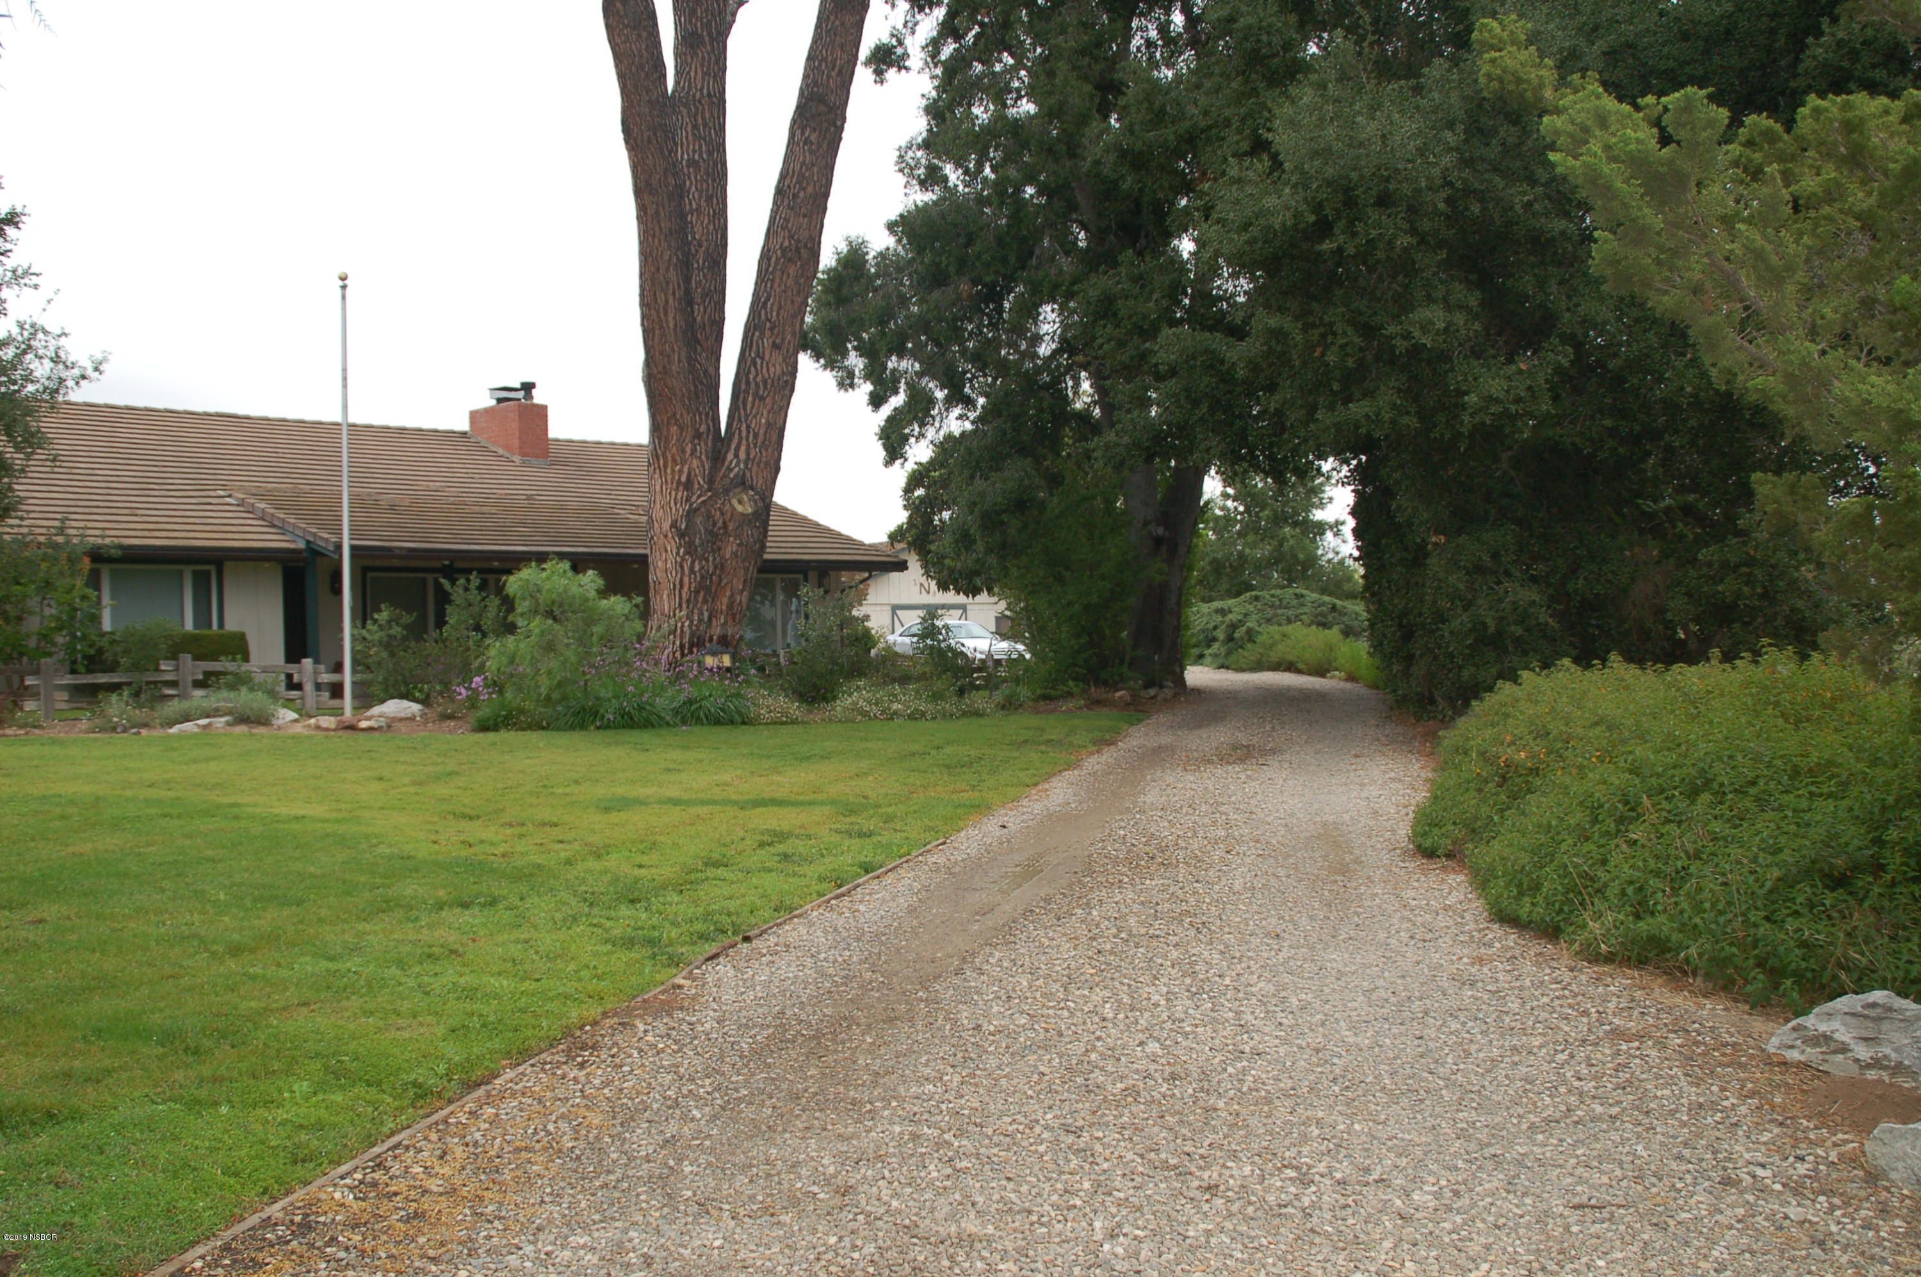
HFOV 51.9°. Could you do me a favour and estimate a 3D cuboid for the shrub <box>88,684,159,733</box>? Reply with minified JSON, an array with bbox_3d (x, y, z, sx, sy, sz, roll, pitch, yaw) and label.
[{"bbox_3d":[-10.425,0.813,24.600,0.850,0.560,0.750,0,1,-3],"label":"shrub"}]

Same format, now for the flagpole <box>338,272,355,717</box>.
[{"bbox_3d":[-8.274,-1.969,26.600,0.120,6.020,0.120,0,1,0],"label":"flagpole"}]

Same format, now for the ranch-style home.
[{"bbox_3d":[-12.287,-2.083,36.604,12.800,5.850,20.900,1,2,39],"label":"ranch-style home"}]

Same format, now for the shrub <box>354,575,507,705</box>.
[{"bbox_3d":[-7.665,0.023,28.500,2.200,1.950,1.800,-1,1,-17],"label":"shrub"}]

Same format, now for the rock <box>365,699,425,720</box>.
[{"bbox_3d":[-7.563,0.908,26.400,0.800,0.270,0.550,0,1,-6],"label":"rock"}]

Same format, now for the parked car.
[{"bbox_3d":[-0.148,0.093,55.500,1.800,1.430,4.650,-1,2,-41],"label":"parked car"}]

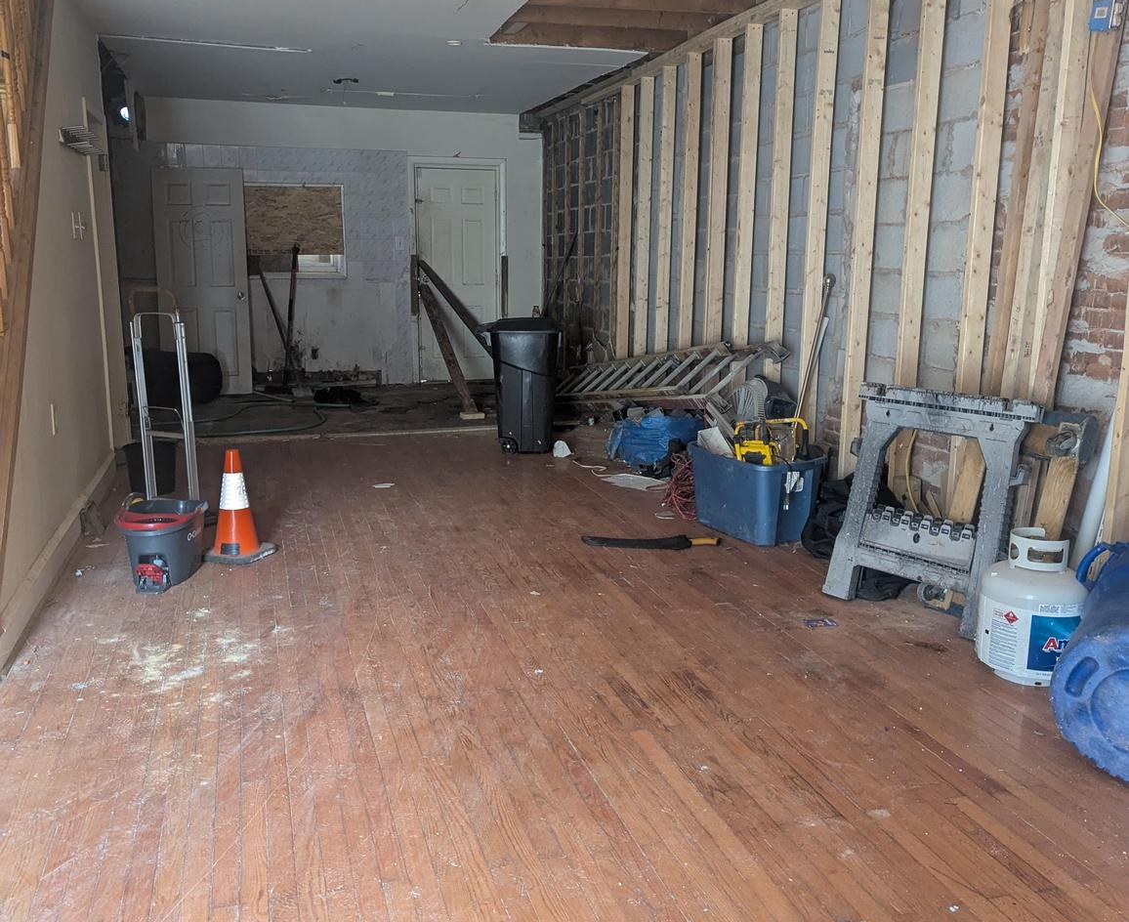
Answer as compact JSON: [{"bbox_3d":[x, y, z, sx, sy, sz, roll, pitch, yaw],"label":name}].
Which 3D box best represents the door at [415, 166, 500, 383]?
[{"bbox_3d":[-1.045,-1.806,10.180,0.775,2.050,0.060,-3,12,-16],"label":"door"}]

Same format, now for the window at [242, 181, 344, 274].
[{"bbox_3d":[-2.501,-2.134,9.645,0.930,0.830,0.100,-3,12,-16],"label":"window"}]

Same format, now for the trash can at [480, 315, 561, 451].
[{"bbox_3d":[-0.309,-0.517,6.932,0.530,0.860,0.480,-1,12,-9],"label":"trash can"}]

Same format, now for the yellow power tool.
[{"bbox_3d":[0.960,-0.072,4.896,0.310,0.280,0.240,1,12,1],"label":"yellow power tool"}]

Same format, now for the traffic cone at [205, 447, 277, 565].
[{"bbox_3d":[-1.399,0.185,4.481,0.255,0.460,0.255,5,12,20],"label":"traffic cone"}]

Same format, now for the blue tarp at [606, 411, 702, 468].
[{"bbox_3d":[0.561,-0.153,6.645,0.500,0.280,0.520,-3,12,-16],"label":"blue tarp"}]

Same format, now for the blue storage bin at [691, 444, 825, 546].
[{"bbox_3d":[0.903,0.147,4.943,0.375,0.390,0.580,-7,14,-34],"label":"blue storage bin"}]

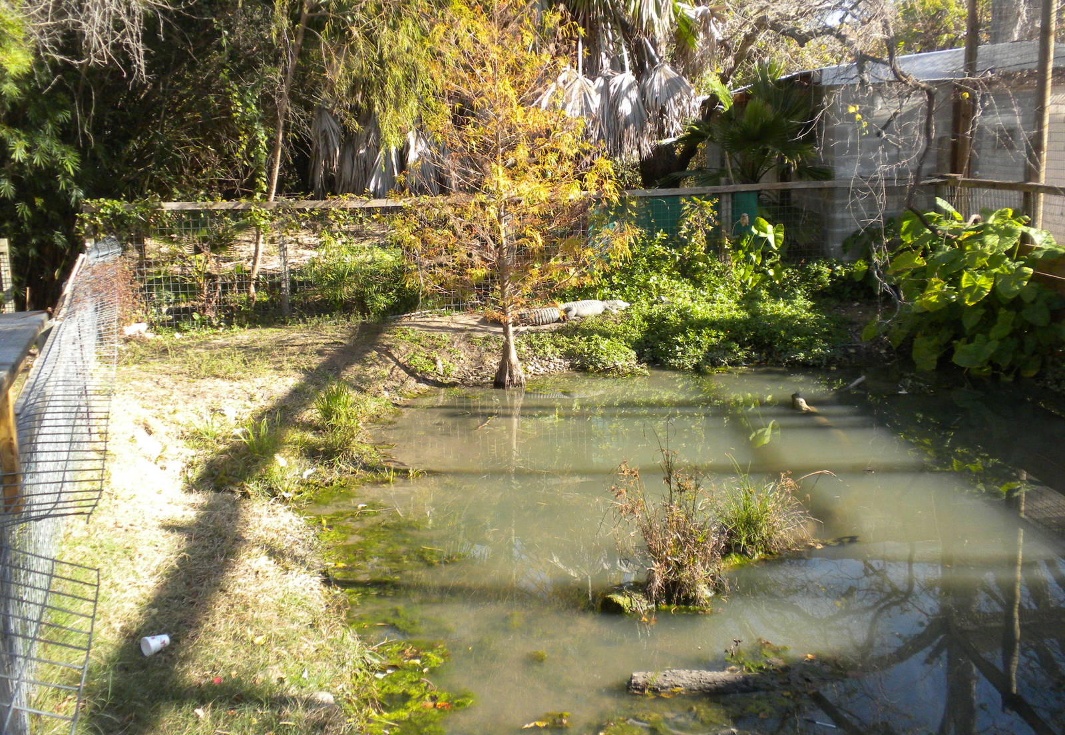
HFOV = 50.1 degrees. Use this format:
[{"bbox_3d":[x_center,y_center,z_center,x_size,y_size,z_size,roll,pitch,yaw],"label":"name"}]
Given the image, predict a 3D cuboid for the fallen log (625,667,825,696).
[{"bbox_3d":[0.925,1.531,5.510,0.950,0.140,0.145,-2,11,0],"label":"fallen log"}]

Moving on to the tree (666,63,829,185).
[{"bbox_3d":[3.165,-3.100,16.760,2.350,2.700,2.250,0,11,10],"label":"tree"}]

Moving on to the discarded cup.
[{"bbox_3d":[-1.782,1.310,5.400,0.087,0.087,0.108,8,14,39],"label":"discarded cup"}]

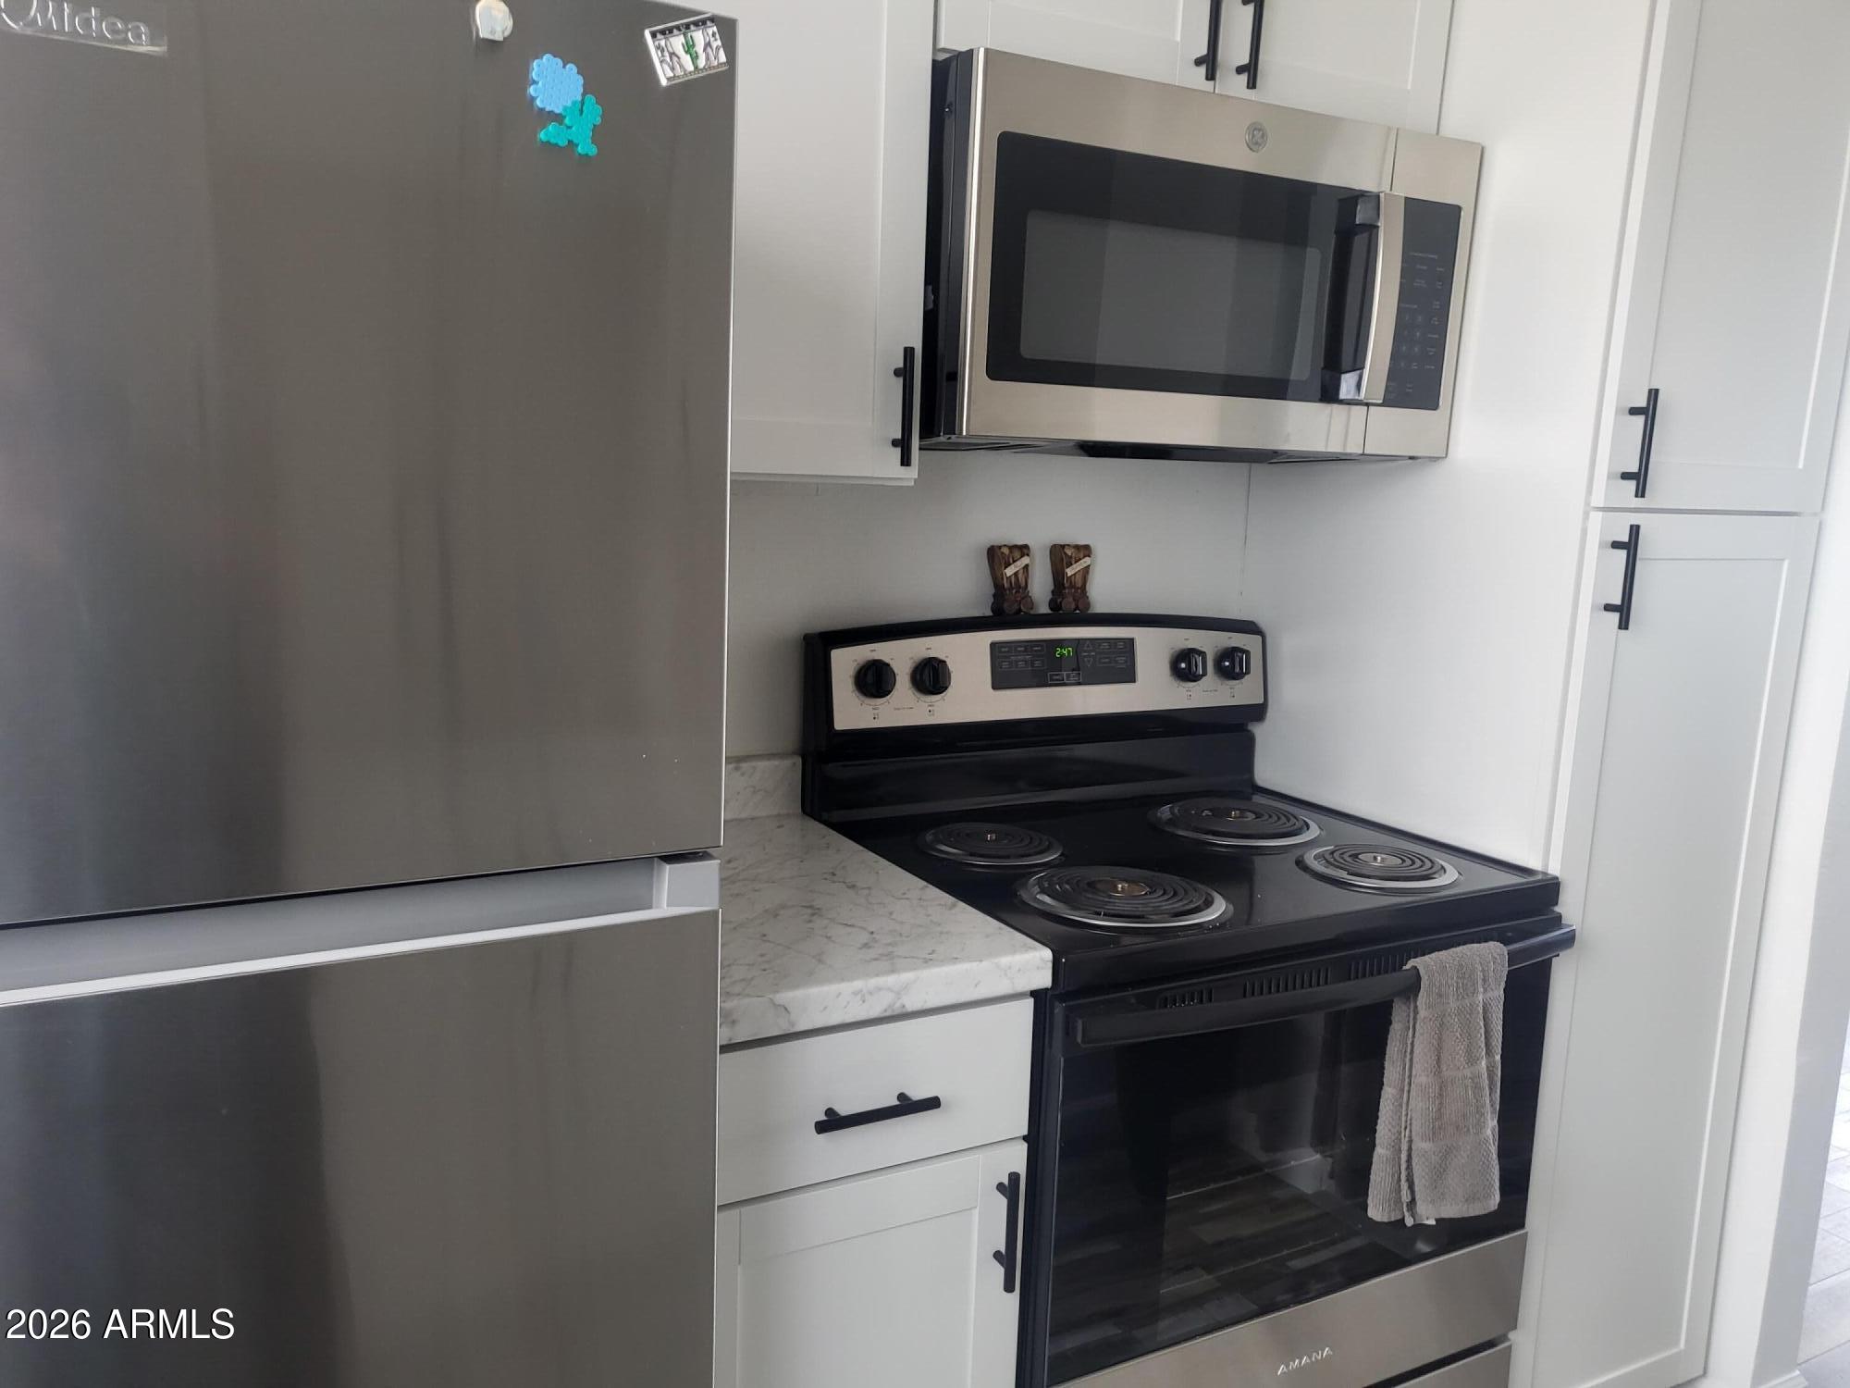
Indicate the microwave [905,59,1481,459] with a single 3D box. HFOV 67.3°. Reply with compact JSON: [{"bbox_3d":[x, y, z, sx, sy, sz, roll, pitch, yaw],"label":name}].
[{"bbox_3d":[0.298,-0.517,1.820,0.756,0.414,0.435,-3,10,-28],"label":"microwave"}]

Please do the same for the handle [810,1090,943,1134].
[{"bbox_3d":[-0.051,0.391,1.315,0.130,0.013,0.035,-3,10,-28],"label":"handle"}]

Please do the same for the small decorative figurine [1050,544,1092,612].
[{"bbox_3d":[0.211,-0.169,2.031,0.049,0.097,0.038,-3,10,-28],"label":"small decorative figurine"}]

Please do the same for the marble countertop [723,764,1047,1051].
[{"bbox_3d":[-0.195,0.196,1.562,0.391,0.117,0.635,-3,10,-28],"label":"marble countertop"}]

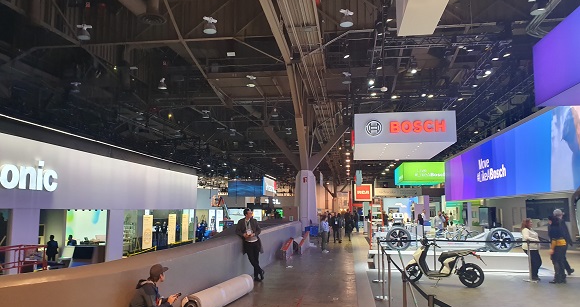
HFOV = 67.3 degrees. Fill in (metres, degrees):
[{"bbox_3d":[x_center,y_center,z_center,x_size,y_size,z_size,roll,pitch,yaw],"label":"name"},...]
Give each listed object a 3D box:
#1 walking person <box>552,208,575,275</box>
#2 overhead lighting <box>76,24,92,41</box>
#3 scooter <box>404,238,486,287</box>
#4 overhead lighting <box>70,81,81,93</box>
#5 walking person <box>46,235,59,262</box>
[{"bbox_3d":[7.163,2.378,11.540,0.550,1.740,0.480,3,-8,-22],"label":"walking person"},{"bbox_3d":[-9.706,-5.737,20.642,0.600,0.620,0.580,-1,-7,8],"label":"overhead lighting"},{"bbox_3d":[3.541,2.504,10.148,1.850,1.100,0.680,-3,-8,25],"label":"scooter"},{"bbox_3d":[-12.799,-4.006,26.092,0.500,0.620,0.500,-1,-7,8],"label":"overhead lighting"},{"bbox_3d":[-9.926,4.255,18.206,0.520,1.750,0.380,2,-8,-14],"label":"walking person"}]

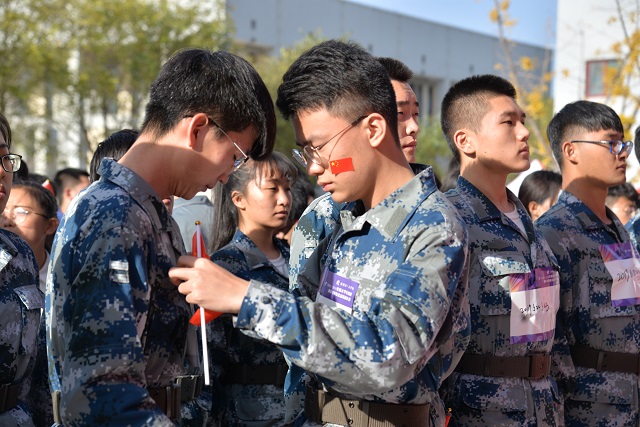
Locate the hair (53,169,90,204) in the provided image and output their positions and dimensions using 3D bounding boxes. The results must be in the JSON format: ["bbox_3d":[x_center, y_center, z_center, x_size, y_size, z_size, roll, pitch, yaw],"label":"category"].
[{"bbox_3d":[-1.360,-0.145,8.400,0.200,0.200,0.165,0,-1,10],"label":"hair"}]

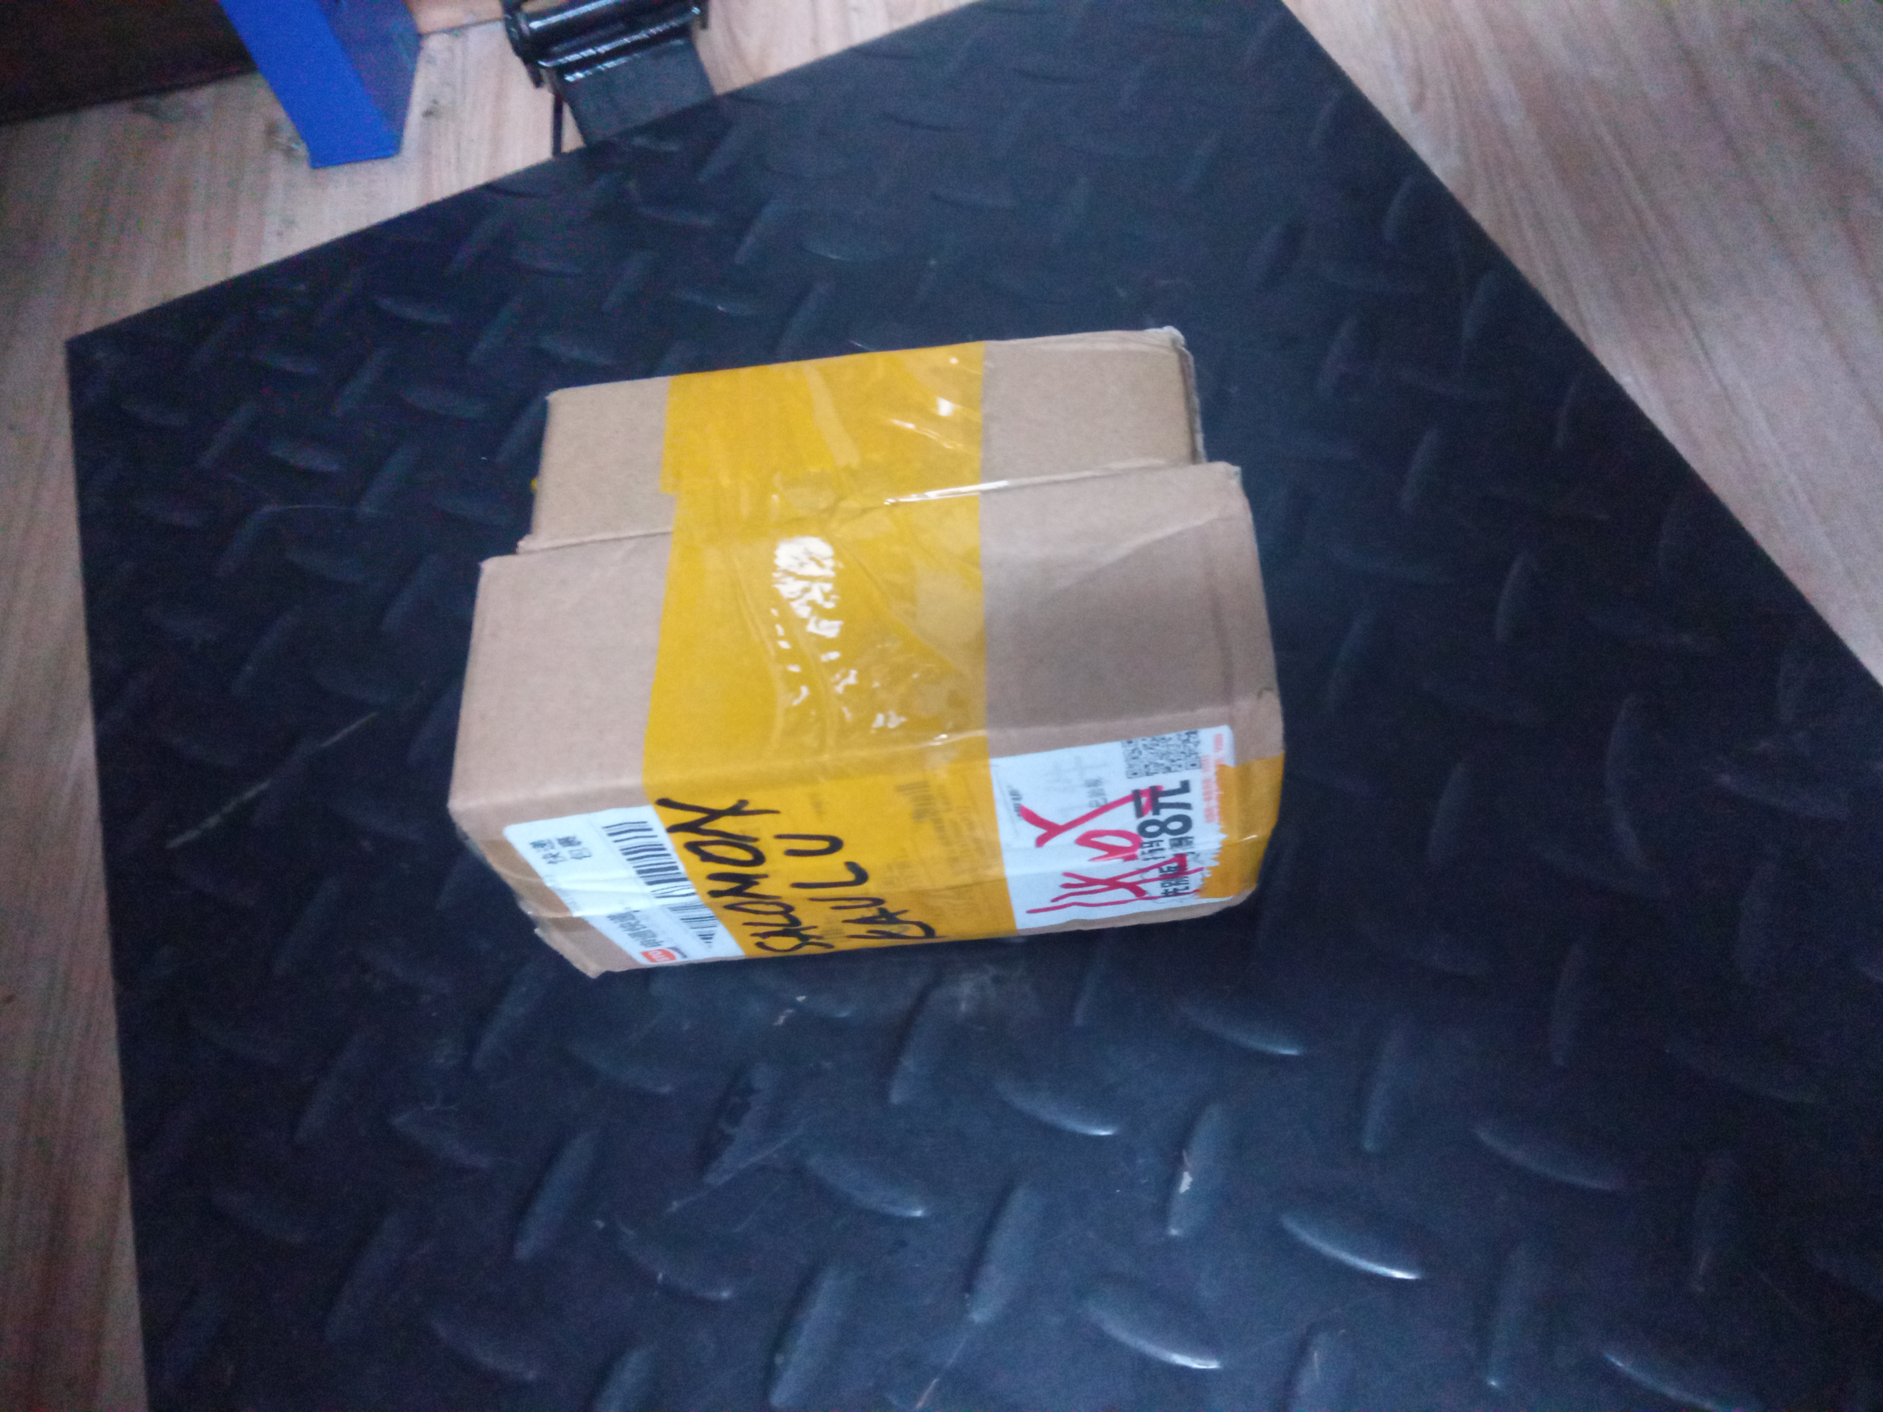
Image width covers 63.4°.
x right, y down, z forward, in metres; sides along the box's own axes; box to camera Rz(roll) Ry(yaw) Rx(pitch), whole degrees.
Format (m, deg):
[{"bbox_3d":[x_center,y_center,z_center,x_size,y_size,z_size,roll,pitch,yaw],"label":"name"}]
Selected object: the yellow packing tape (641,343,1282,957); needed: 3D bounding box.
[{"bbox_3d":[0.004,-0.013,0.334,0.116,0.087,0.098,-6,58,2],"label":"yellow packing tape"}]

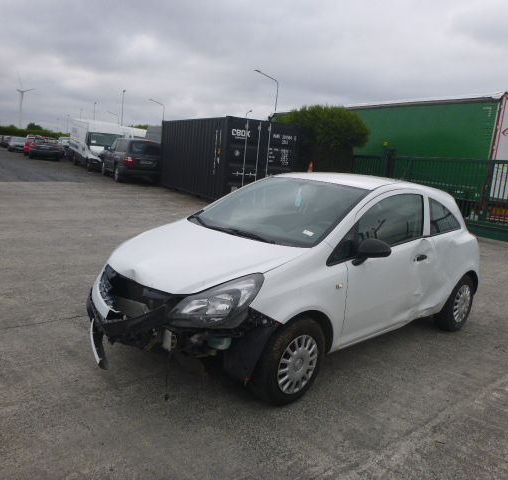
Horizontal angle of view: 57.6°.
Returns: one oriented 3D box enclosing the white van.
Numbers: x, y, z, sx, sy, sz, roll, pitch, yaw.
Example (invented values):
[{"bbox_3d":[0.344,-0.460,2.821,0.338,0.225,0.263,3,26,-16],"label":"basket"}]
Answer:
[{"bbox_3d":[-9.181,-5.586,27.403,2.060,2.600,5.900,-1,12,-32],"label":"white van"}]

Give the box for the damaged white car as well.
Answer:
[{"bbox_3d":[0.600,0.127,4.232,3.950,1.490,1.750,-4,14,-43],"label":"damaged white car"}]

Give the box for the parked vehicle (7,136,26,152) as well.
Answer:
[{"bbox_3d":[-20.310,-8.241,39.939,1.780,1.480,4.300,-2,13,-34],"label":"parked vehicle"}]

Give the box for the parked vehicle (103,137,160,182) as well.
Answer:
[{"bbox_3d":[-5.504,-3.575,20.623,1.840,1.700,4.500,0,12,-28],"label":"parked vehicle"}]

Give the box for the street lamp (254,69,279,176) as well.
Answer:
[{"bbox_3d":[0.728,-9.059,36.244,2.150,8.000,0.250,0,12,-28],"label":"street lamp"}]

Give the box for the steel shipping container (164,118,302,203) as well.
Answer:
[{"bbox_3d":[-1.232,-2.879,16.592,2.438,2.591,6.058,0,12,-29],"label":"steel shipping container"}]

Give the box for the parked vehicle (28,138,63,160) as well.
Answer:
[{"bbox_3d":[-14.711,-6.374,32.262,1.820,1.450,4.400,0,12,-28],"label":"parked vehicle"}]

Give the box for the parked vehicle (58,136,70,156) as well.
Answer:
[{"bbox_3d":[-16.509,-7.993,40.265,1.800,1.600,4.300,0,12,-29],"label":"parked vehicle"}]

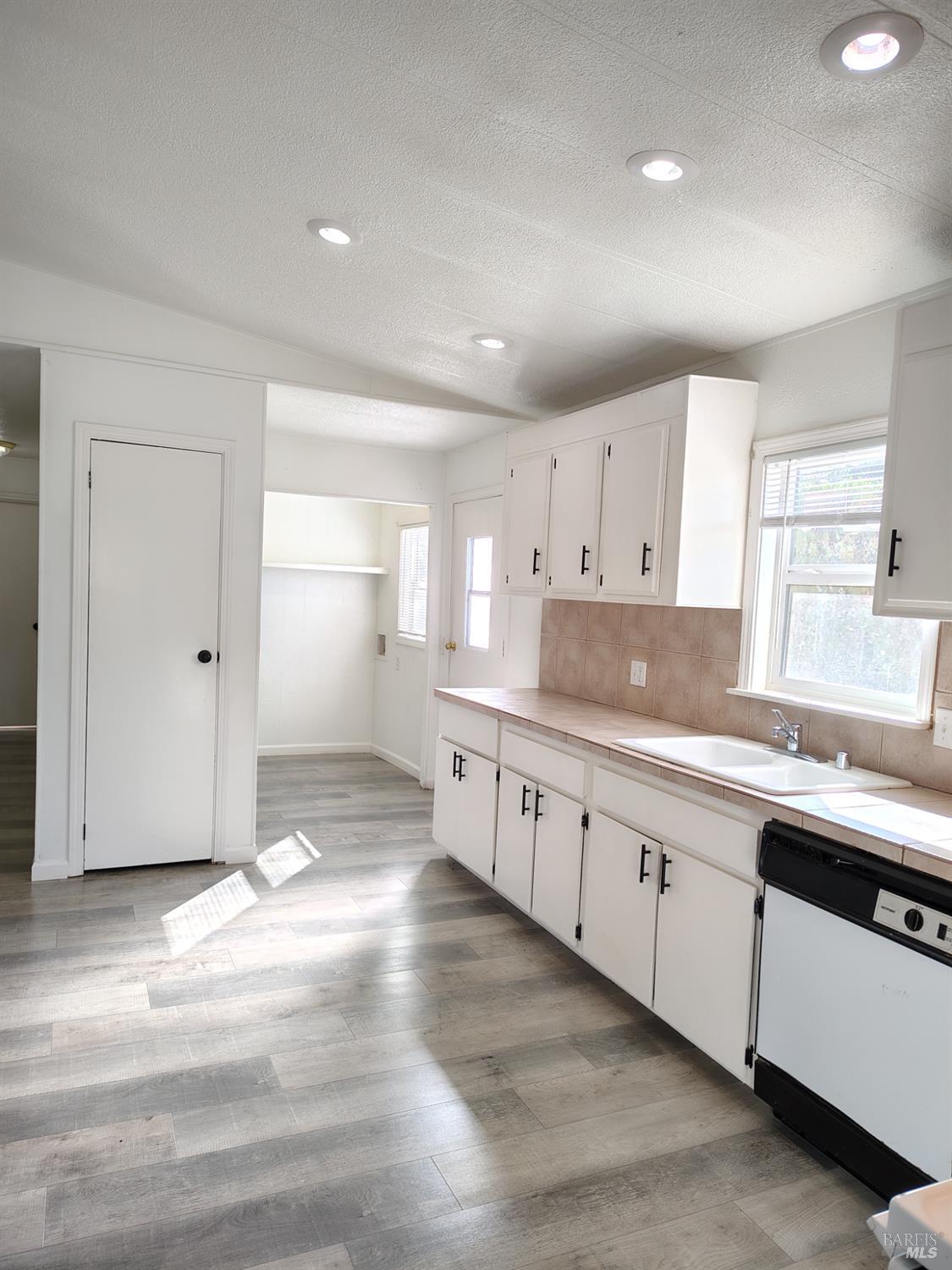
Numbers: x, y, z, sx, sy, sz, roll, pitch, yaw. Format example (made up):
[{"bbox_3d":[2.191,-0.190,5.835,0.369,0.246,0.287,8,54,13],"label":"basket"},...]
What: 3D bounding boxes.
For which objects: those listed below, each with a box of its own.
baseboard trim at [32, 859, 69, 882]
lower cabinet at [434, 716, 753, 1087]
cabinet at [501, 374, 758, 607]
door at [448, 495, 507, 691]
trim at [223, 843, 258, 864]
[{"bbox_3d":[-2.012,1.113,4.161,0.151,0.091,0.018,1,3,-24],"label":"baseboard trim"},{"bbox_3d":[0.571,0.844,3.688,0.645,0.835,2.454,1,3,-24],"label":"lower cabinet"},{"bbox_3d":[0.609,-0.584,4.050,0.322,0.864,1.519,1,3,-24],"label":"cabinet"},{"bbox_3d":[0.007,0.120,5.828,0.047,2.029,0.886,1,3,-24],"label":"door"},{"bbox_3d":[-1.205,1.126,4.525,0.155,0.091,0.018,1,3,-24],"label":"trim"}]

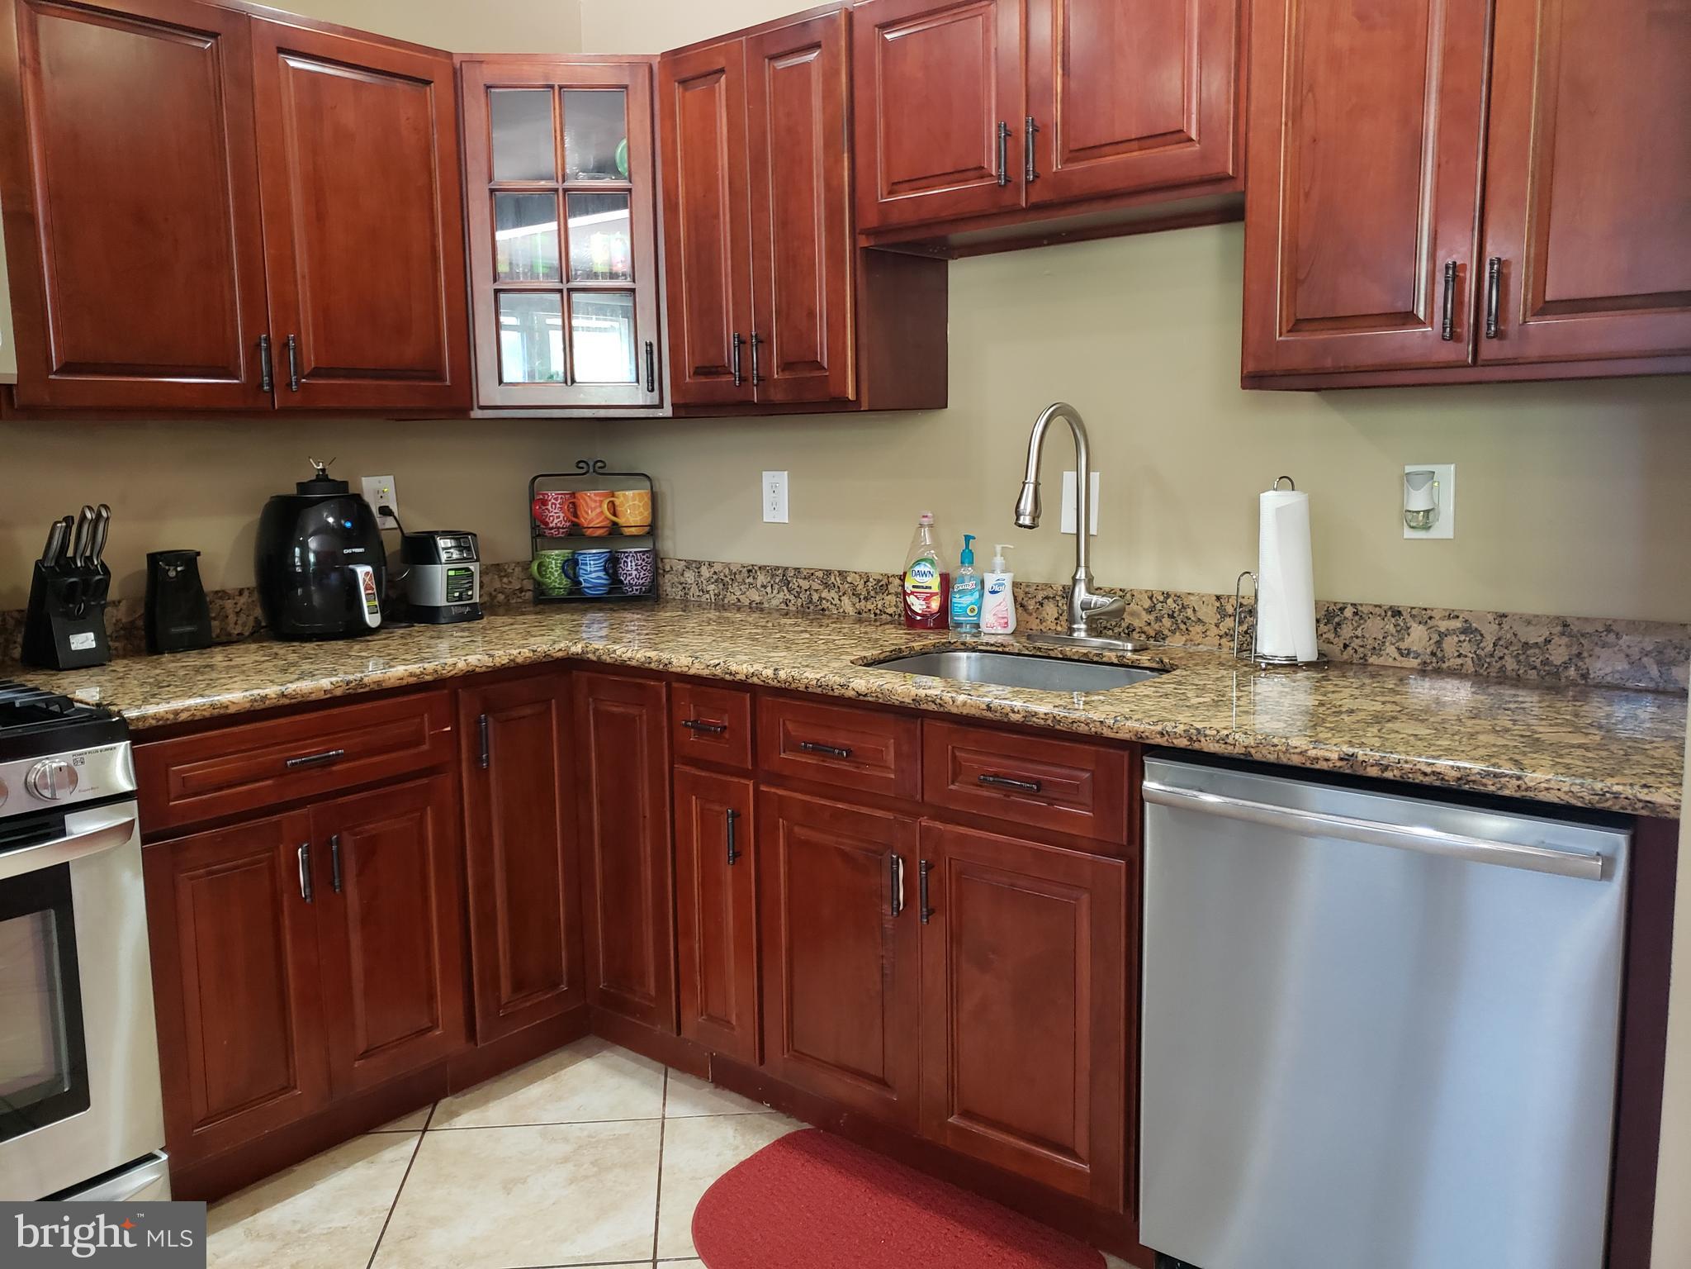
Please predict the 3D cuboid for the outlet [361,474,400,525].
[{"bbox_3d":[-1.081,-0.307,2.964,0.011,0.121,0.077,6,10,39],"label":"outlet"}]

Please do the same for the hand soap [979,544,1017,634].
[{"bbox_3d":[0.321,-0.094,2.631,0.077,0.186,0.050,-1,8,1],"label":"hand soap"}]

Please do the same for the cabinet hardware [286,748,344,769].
[{"bbox_3d":[-0.945,0.218,2.248,0.032,0.014,0.112,6,11,39],"label":"cabinet hardware"}]

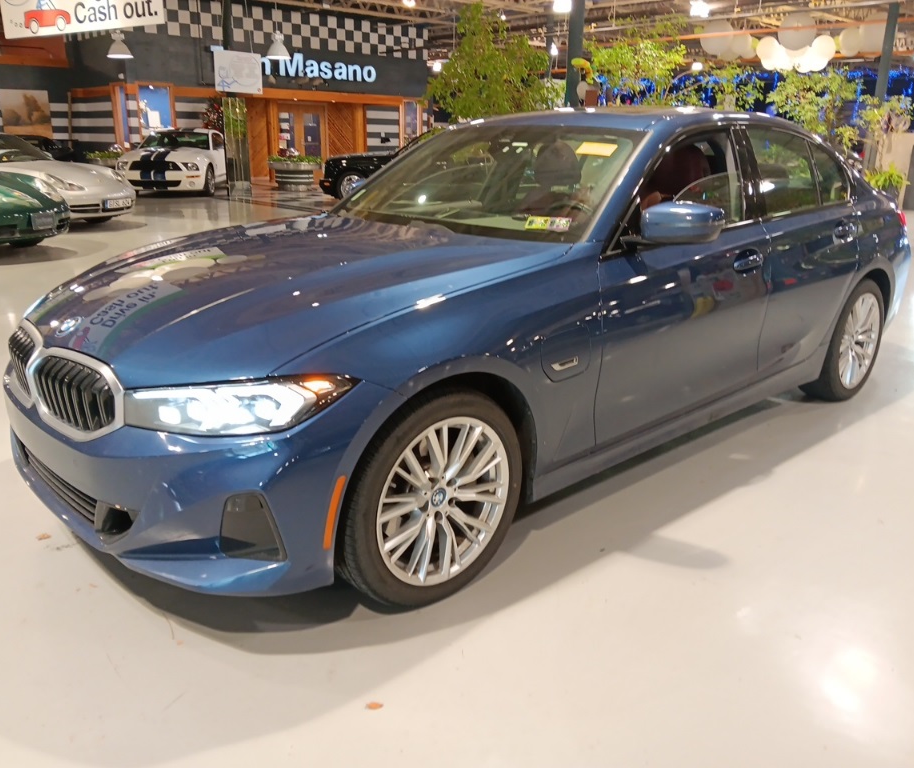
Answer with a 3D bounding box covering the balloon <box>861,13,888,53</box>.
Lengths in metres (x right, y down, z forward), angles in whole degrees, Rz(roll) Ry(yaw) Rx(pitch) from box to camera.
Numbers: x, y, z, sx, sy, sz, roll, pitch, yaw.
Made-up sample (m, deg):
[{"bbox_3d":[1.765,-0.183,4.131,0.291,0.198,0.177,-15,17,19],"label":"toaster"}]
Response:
[{"bbox_3d":[9.888,-8.226,18.000,0.870,0.887,0.870,9,20,25],"label":"balloon"}]

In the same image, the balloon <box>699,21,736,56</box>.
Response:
[{"bbox_3d":[6.198,-8.233,18.300,0.790,0.800,0.790,6,18,16],"label":"balloon"}]

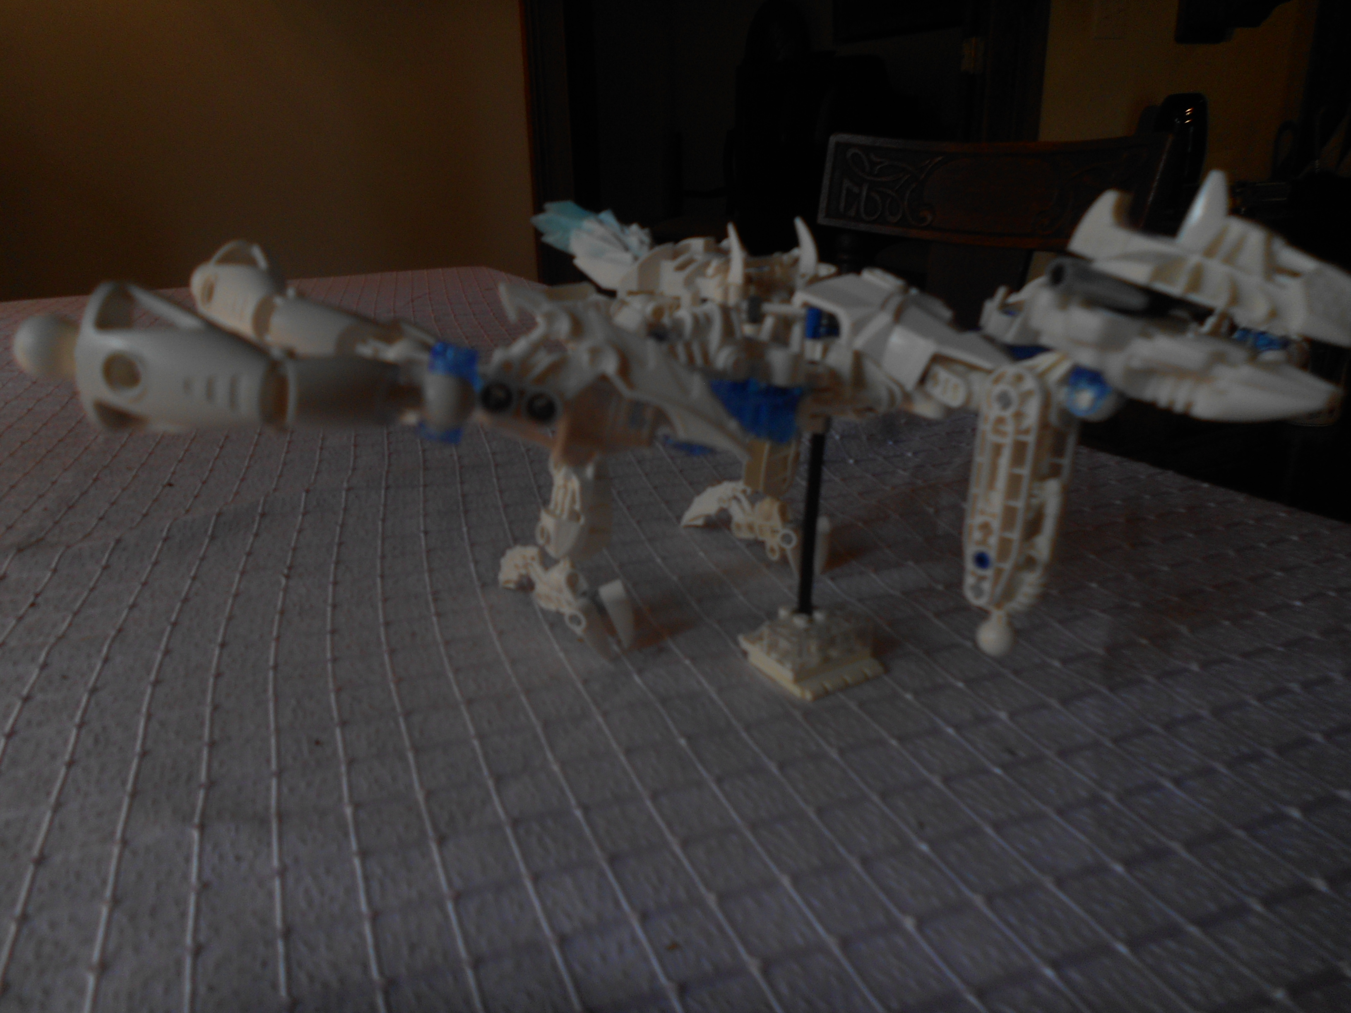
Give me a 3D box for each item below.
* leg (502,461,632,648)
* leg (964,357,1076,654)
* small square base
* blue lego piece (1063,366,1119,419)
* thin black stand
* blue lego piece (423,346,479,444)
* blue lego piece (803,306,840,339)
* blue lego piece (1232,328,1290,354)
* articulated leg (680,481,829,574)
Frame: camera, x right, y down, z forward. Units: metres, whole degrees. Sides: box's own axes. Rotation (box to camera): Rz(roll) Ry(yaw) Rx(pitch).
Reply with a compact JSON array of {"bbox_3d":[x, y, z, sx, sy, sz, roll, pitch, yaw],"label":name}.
[{"bbox_3d":[-0.043,0.012,0.374,0.055,0.063,0.023,16,25,42],"label":"leg"},{"bbox_3d":[0.097,0.000,0.285,0.025,0.082,0.019,-16,23,-38],"label":"leg"},{"bbox_3d":[0.045,0.045,0.344,0.032,0.018,0.040,-13,21,-32],"label":"small square base"},{"bbox_3d":[0.109,-0.030,0.267,0.013,0.013,0.013,-16,23,-38],"label":"blue lego piece"},{"bbox_3d":[0.045,0.005,0.335,0.005,0.066,0.005,-11,22,-32],"label":"thin black stand"},{"bbox_3d":[-0.067,-0.034,0.305,0.014,0.028,0.014,-16,23,-38],"label":"blue lego piece"},{"bbox_3d":[0.046,-0.058,0.322,0.011,0.011,0.011,-13,21,-32],"label":"blue lego piece"},{"bbox_3d":[0.144,-0.041,0.250,0.012,0.008,0.012,-16,23,-38],"label":"blue lego piece"},{"bbox_3d":[0.033,0.005,0.441,0.068,0.033,0.024,16,25,42],"label":"articulated leg"}]

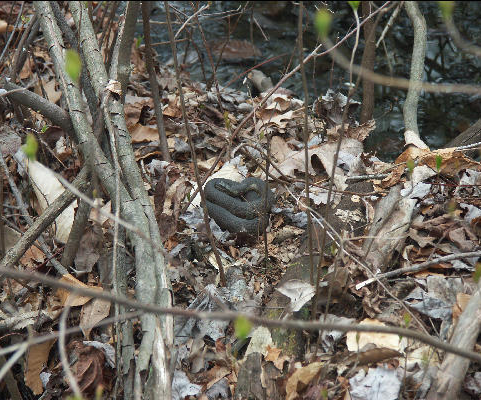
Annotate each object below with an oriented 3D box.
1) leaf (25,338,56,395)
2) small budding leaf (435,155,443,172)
[{"bbox_3d":[-0.294,0.245,4.500,0.047,0.081,0.030,0,17,0],"label":"leaf"},{"bbox_3d":[0.324,-0.059,5.000,0.011,0.027,0.010,0,17,0],"label":"small budding leaf"}]

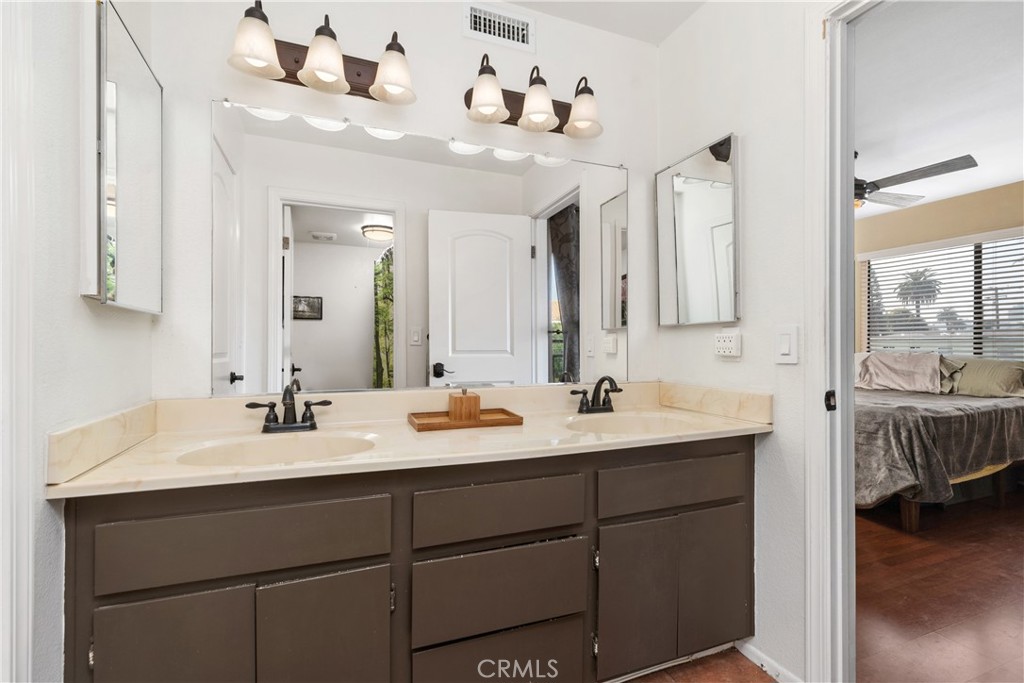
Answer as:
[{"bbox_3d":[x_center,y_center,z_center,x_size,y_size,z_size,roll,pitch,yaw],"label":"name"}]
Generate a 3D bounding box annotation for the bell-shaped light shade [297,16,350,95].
[{"bbox_3d":[-0.578,-0.906,1.403,0.150,0.213,0.165,0,-1,-21],"label":"bell-shaped light shade"}]

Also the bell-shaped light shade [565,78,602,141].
[{"bbox_3d":[0.269,-0.903,1.731,0.150,0.213,0.165,0,-1,0],"label":"bell-shaped light shade"}]

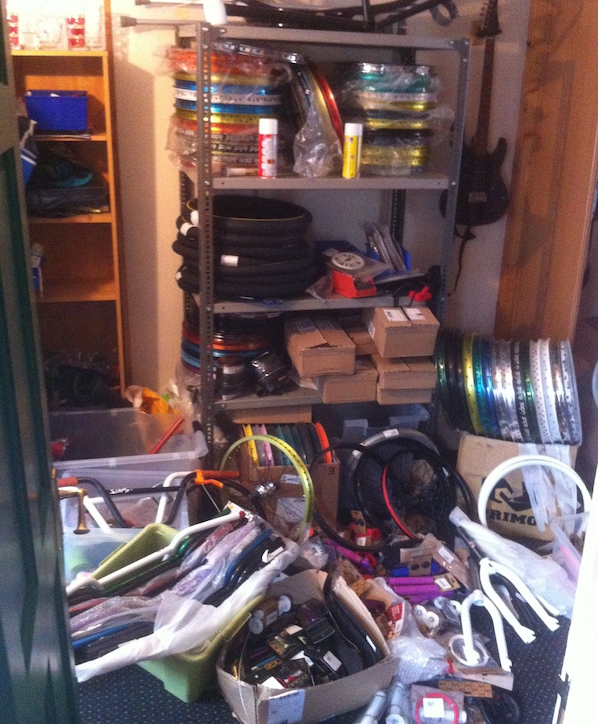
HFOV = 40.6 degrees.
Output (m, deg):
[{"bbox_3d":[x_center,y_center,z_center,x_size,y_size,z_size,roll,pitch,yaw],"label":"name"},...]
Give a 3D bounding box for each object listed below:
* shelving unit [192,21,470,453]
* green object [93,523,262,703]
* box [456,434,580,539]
[{"bbox_3d":[0.050,-0.266,3.099,0.927,1.833,0.412,-4,20,-18],"label":"shelving unit"},{"bbox_3d":[-0.392,0.772,2.517,0.580,0.210,0.420,15,23,34],"label":"green object"},{"bbox_3d":[0.886,0.440,3.348,0.450,0.390,0.400,6,19,11],"label":"box"}]

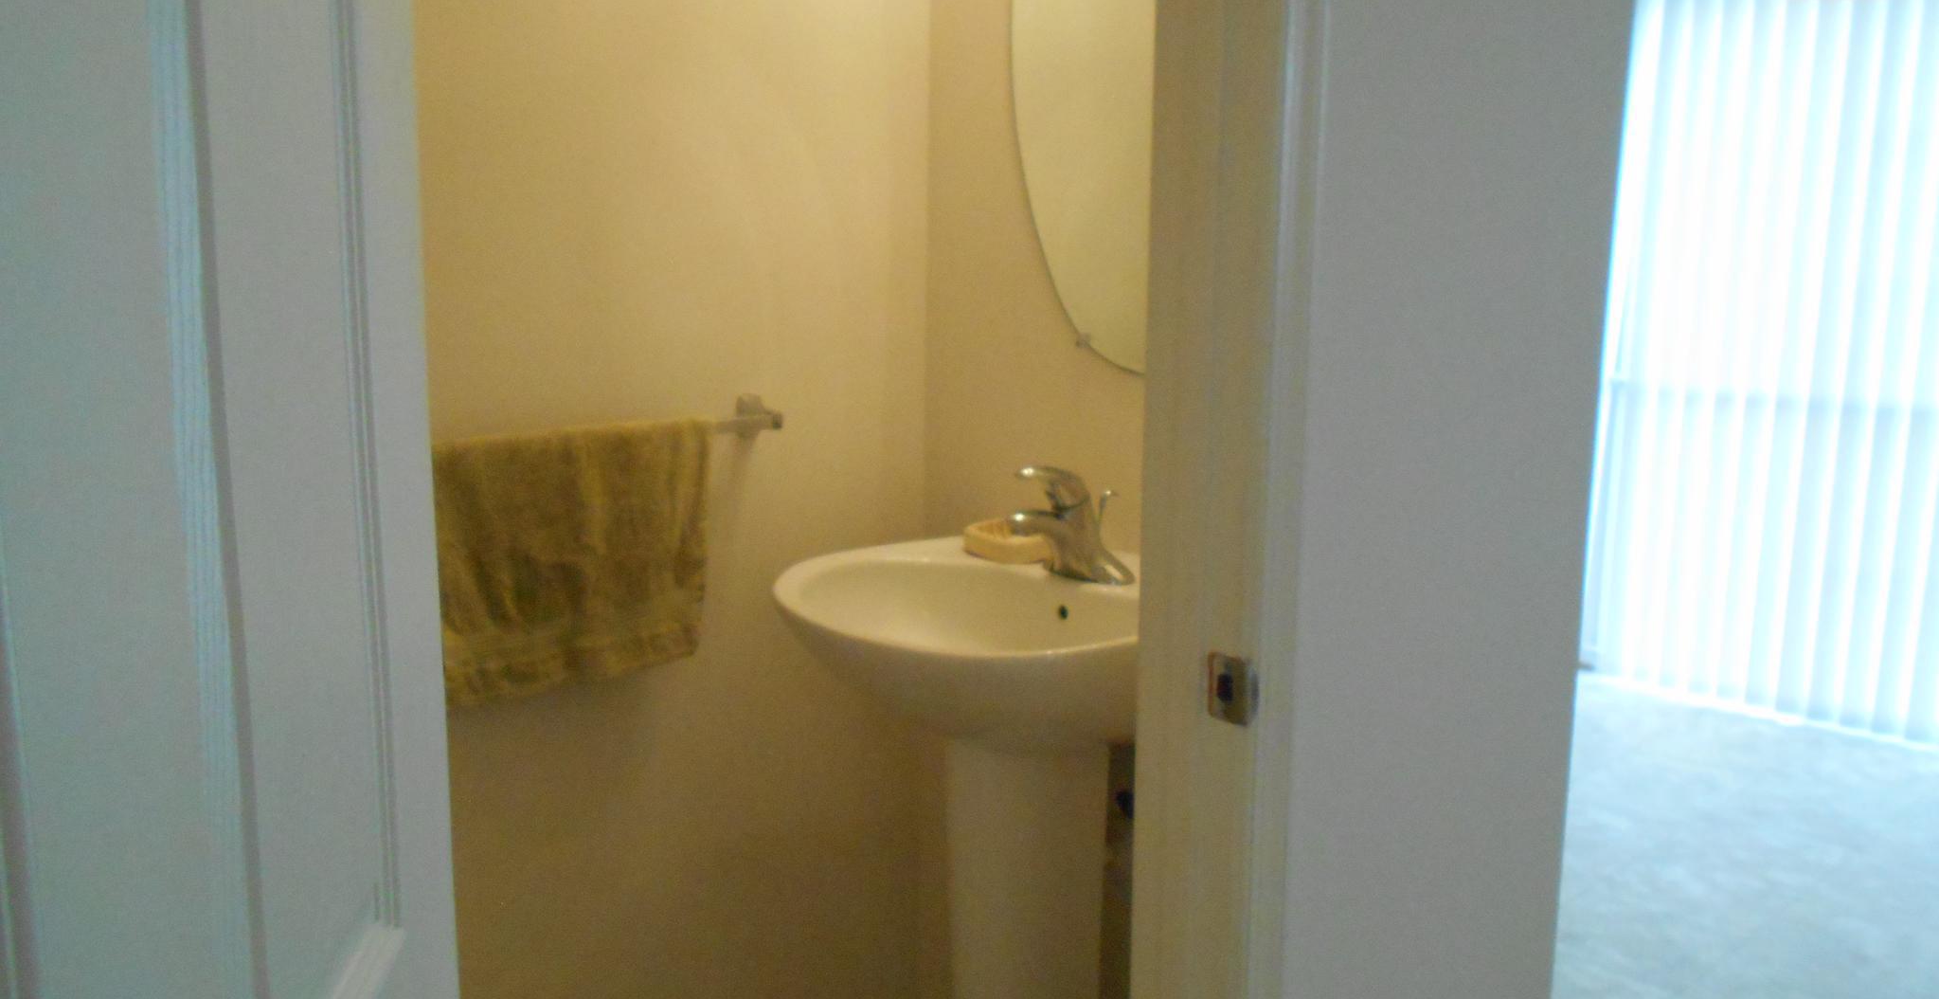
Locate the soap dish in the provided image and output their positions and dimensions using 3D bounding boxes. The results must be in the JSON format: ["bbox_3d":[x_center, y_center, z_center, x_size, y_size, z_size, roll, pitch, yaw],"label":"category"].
[{"bbox_3d":[0.062,0.062,2.084,0.096,0.037,0.132,-8,12,-43],"label":"soap dish"}]

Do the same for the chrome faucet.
[{"bbox_3d":[0.117,0.031,1.920,0.181,0.152,0.157,-8,12,-43],"label":"chrome faucet"}]

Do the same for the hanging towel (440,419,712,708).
[{"bbox_3d":[-0.511,0.069,1.819,0.409,0.309,0.048,-8,12,-43],"label":"hanging towel"}]

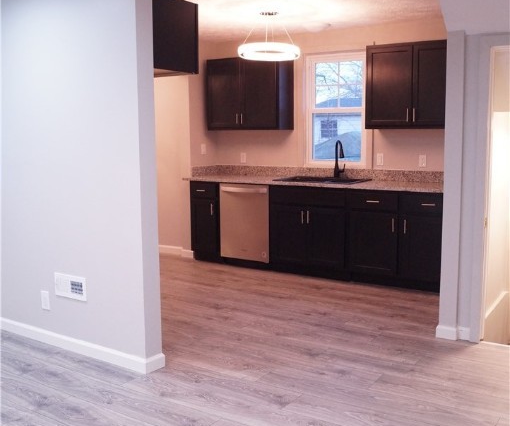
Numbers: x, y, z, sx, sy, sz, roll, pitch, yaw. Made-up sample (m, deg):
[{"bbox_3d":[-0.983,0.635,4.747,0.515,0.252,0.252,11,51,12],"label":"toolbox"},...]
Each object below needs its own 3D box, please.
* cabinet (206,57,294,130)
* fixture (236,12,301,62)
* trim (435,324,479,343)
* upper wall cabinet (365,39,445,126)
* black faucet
[{"bbox_3d":[-0.051,-1.276,6.249,0.914,0.757,0.325,5,9,33],"label":"cabinet"},{"bbox_3d":[0.116,-1.493,4.821,0.520,0.380,0.520,0,8,0],"label":"fixture"},{"bbox_3d":[1.350,0.810,3.839,0.270,0.084,0.040,5,9,33],"label":"trim"},{"bbox_3d":[1.499,-1.147,5.245,0.900,0.757,0.325,5,9,33],"label":"upper wall cabinet"},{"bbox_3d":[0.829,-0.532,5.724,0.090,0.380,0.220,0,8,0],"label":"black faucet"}]

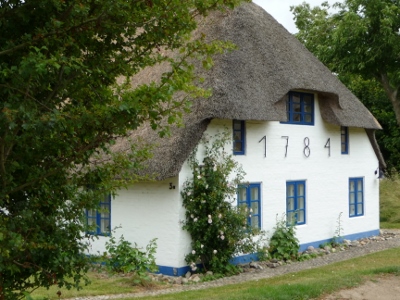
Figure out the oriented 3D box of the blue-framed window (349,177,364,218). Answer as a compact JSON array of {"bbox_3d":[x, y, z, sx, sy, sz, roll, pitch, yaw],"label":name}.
[{"bbox_3d":[4.856,1.465,19.817,0.110,1.200,0.910,-1,-1,42],"label":"blue-framed window"}]

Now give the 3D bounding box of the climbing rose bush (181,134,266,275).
[{"bbox_3d":[0.557,1.181,14.444,0.750,3.170,2.300,-1,-1,42],"label":"climbing rose bush"}]

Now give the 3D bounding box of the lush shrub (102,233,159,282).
[{"bbox_3d":[-1.592,2.325,14.263,1.300,0.960,0.900,-1,-1,42],"label":"lush shrub"}]

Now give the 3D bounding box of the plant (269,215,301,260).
[{"bbox_3d":[2.205,2.260,16.280,0.660,1.120,0.920,-1,-1,42],"label":"plant"}]

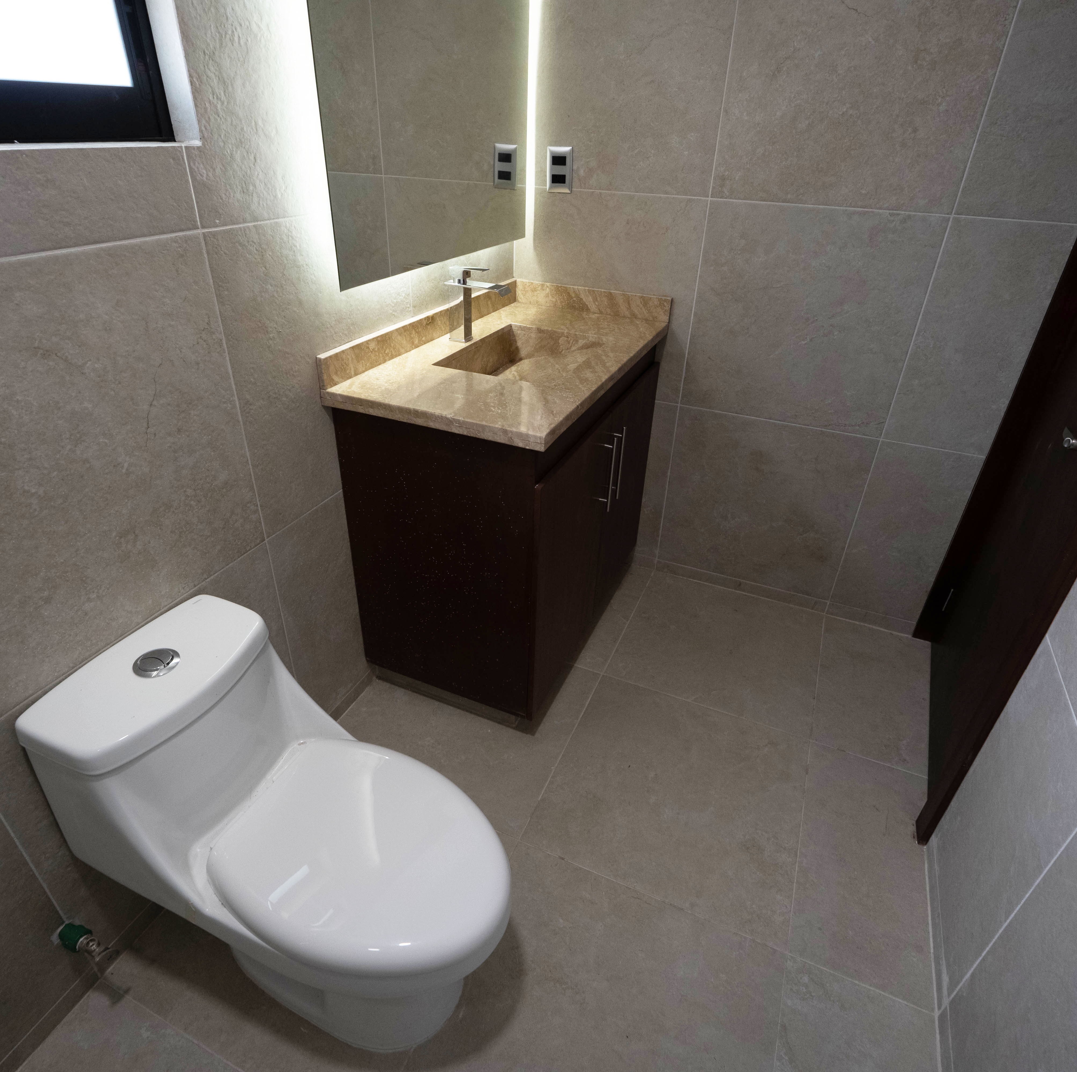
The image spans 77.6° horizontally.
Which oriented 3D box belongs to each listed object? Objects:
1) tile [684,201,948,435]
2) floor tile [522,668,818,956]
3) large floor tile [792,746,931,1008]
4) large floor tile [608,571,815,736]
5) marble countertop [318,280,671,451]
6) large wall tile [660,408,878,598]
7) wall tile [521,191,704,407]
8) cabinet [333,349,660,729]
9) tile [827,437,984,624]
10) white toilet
[{"bbox_3d":[0.743,-0.607,1.909,0.599,0.598,0.012,14,34,19],"label":"tile"},{"bbox_3d":[0.349,0.637,1.690,0.598,0.012,0.601,14,34,19],"label":"floor tile"},{"bbox_3d":[0.749,0.739,1.550,0.272,0.012,0.601,14,34,19],"label":"large floor tile"},{"bbox_3d":[0.589,0.349,2.166,0.598,0.012,0.608,14,34,19],"label":"large floor tile"},{"bbox_3d":[-0.038,-0.500,1.746,0.530,0.106,0.966,14,34,19],"label":"marble countertop"},{"bbox_3d":[0.725,-0.101,2.226,0.599,0.597,0.012,14,34,19],"label":"large wall tile"},{"bbox_3d":[0.190,-0.748,2.103,0.604,0.598,0.012,14,34,19],"label":"wall tile"},{"bbox_3d":[-0.055,-0.096,2.015,0.515,0.862,0.940,14,34,19],"label":"cabinet"},{"bbox_3d":[1.125,0.001,2.086,0.271,0.597,0.012,14,34,19],"label":"tile"},{"bbox_3d":[-0.376,0.546,1.173,0.717,0.645,0.373,14,34,19],"label":"white toilet"}]

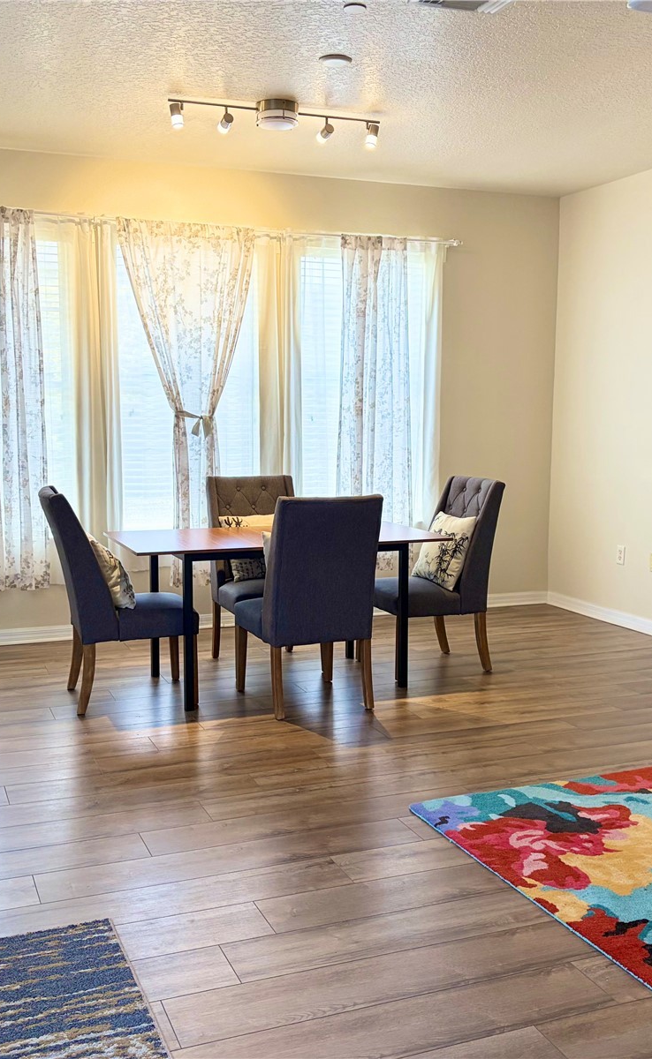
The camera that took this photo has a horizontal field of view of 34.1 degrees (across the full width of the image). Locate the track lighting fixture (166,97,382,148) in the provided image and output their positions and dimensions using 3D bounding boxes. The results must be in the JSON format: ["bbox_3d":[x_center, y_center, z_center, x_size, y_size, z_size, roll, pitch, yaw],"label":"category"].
[{"bbox_3d":[-0.225,-1.930,5.023,1.060,0.170,0.200,-3,7,-22],"label":"track lighting fixture"}]

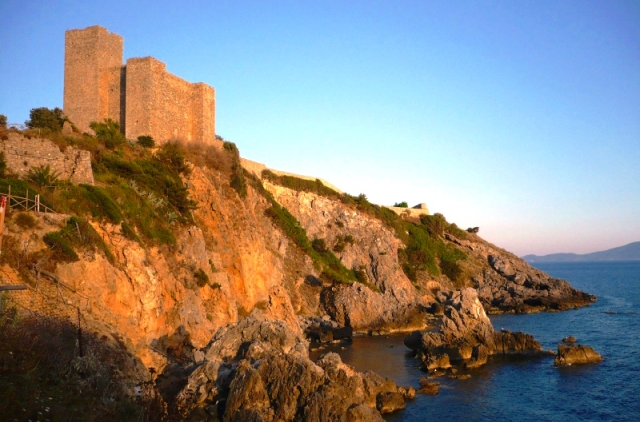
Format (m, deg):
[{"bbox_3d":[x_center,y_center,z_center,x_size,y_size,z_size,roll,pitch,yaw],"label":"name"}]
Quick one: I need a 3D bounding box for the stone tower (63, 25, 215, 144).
[{"bbox_3d":[-33.940,-21.320,123.690,19.780,23.060,19.100,-3,-5,25],"label":"stone tower"}]

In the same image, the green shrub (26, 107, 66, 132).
[{"bbox_3d":[-43.960,-14.710,104.000,6.430,3.860,4.820,-1,-5,0],"label":"green shrub"}]

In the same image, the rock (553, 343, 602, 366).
[{"bbox_3d":[29.700,16.390,74.360,5.520,2.230,3.800,-1,-5,0],"label":"rock"}]

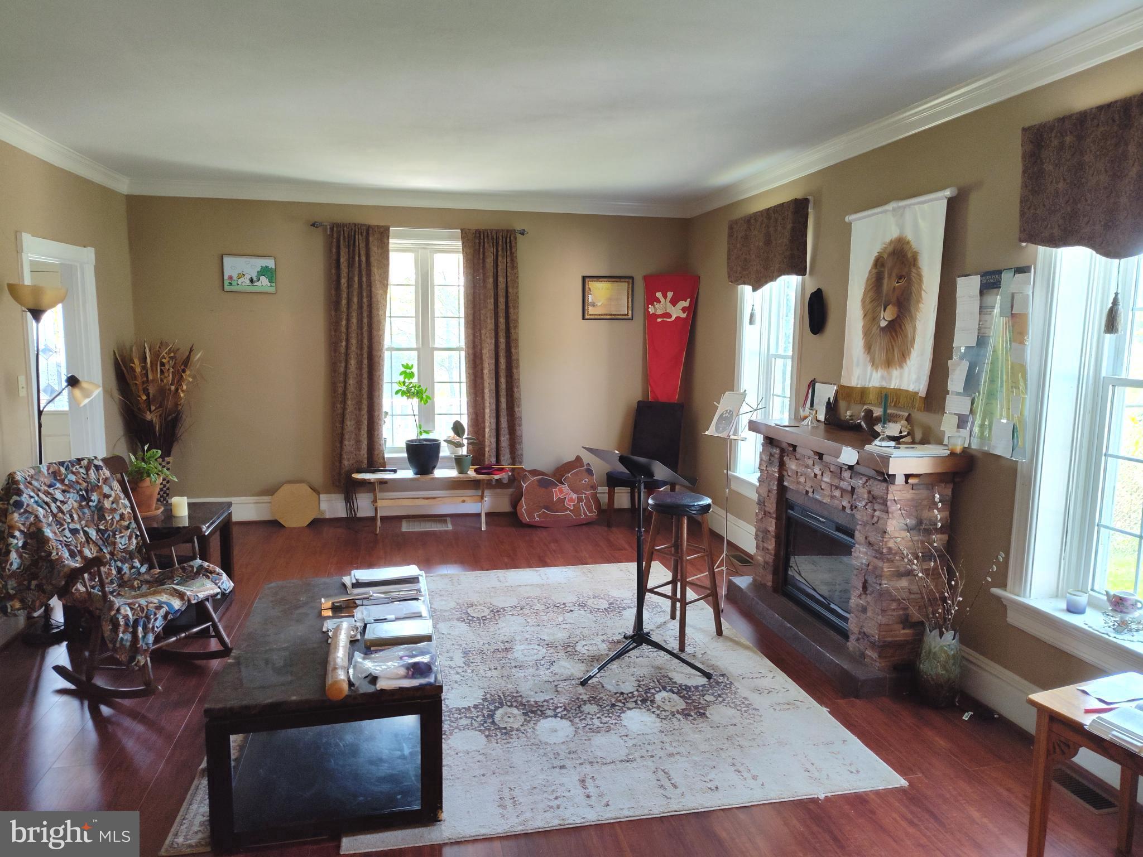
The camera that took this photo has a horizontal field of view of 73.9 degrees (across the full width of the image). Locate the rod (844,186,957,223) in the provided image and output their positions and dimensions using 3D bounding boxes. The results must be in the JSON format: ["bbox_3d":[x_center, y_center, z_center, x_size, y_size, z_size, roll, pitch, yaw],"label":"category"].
[{"bbox_3d":[1.637,-1.120,3.840,0.045,0.045,0.870,-1,8,-13],"label":"rod"}]

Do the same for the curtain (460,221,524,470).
[{"bbox_3d":[-0.668,-0.603,6.480,0.535,2.140,0.110,-1,8,-12],"label":"curtain"}]

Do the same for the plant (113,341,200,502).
[{"bbox_3d":[-3.015,0.105,5.608,0.530,1.500,0.430,-1,8,-12],"label":"plant"}]

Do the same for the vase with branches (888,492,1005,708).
[{"bbox_3d":[1.599,0.750,3.326,0.400,0.980,0.340,-1,8,-12],"label":"vase with branches"}]

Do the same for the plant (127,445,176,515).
[{"bbox_3d":[-2.379,0.282,4.248,0.260,0.385,0.240,-1,8,-12],"label":"plant"}]

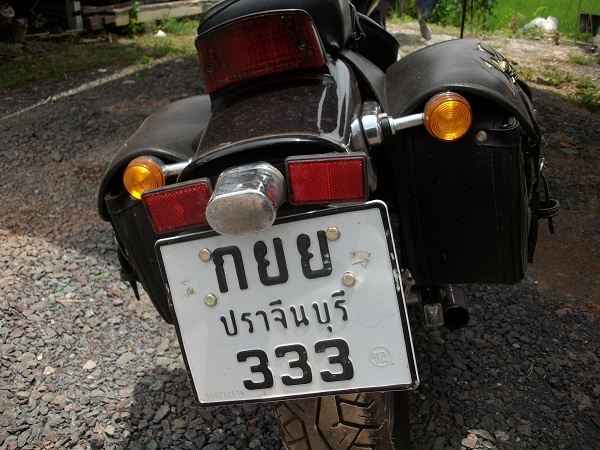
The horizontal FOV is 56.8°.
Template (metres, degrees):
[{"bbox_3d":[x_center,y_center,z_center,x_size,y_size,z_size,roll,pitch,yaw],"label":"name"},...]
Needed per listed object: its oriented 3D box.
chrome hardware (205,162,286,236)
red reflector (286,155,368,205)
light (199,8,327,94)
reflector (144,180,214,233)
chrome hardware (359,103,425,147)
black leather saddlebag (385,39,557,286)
[{"bbox_3d":[-0.044,-0.022,0.470,0.055,0.040,0.060,-10,19,15],"label":"chrome hardware"},{"bbox_3d":[0.026,-0.041,0.492,0.073,0.041,0.012,-2,11,14],"label":"red reflector"},{"bbox_3d":[-0.039,-0.203,0.657,0.148,0.073,0.060,-10,9,15],"label":"light"},{"bbox_3d":[-0.115,-0.018,0.532,0.073,0.041,0.012,-12,9,16],"label":"reflector"},{"bbox_3d":[0.098,-0.106,0.588,0.068,0.038,0.038,-10,24,15],"label":"chrome hardware"},{"bbox_3d":[0.227,-0.116,0.807,0.160,0.262,0.330,-5,26,13],"label":"black leather saddlebag"}]

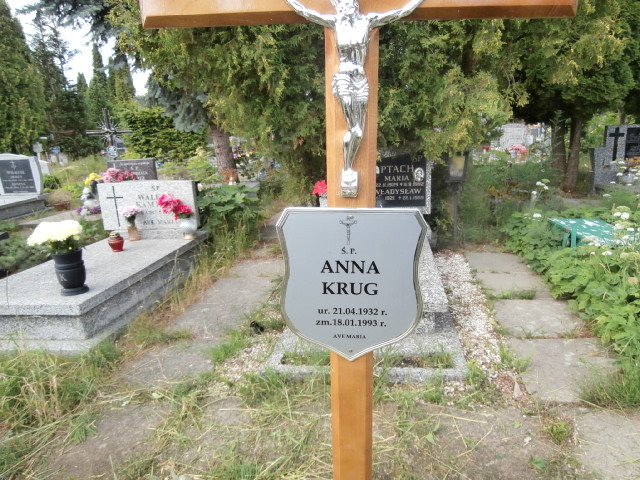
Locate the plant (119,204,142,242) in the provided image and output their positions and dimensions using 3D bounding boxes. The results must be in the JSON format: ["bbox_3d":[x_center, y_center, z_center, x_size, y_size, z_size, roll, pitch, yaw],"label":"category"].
[{"bbox_3d":[-1.758,-0.153,4.167,0.210,0.325,0.190,-1,13,7],"label":"plant"}]

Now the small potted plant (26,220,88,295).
[{"bbox_3d":[-1.601,0.113,2.772,0.335,0.420,0.310,-1,13,7],"label":"small potted plant"}]

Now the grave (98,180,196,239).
[{"bbox_3d":[-1.594,-0.274,4.184,0.920,0.540,0.110,-1,13,7],"label":"grave"}]

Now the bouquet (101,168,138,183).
[{"bbox_3d":[-2.802,-0.852,6.200,0.440,0.270,0.360,-1,13,7],"label":"bouquet"}]

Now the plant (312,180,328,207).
[{"bbox_3d":[0.058,-0.426,4.300,0.180,0.290,0.180,-1,13,7],"label":"plant"}]

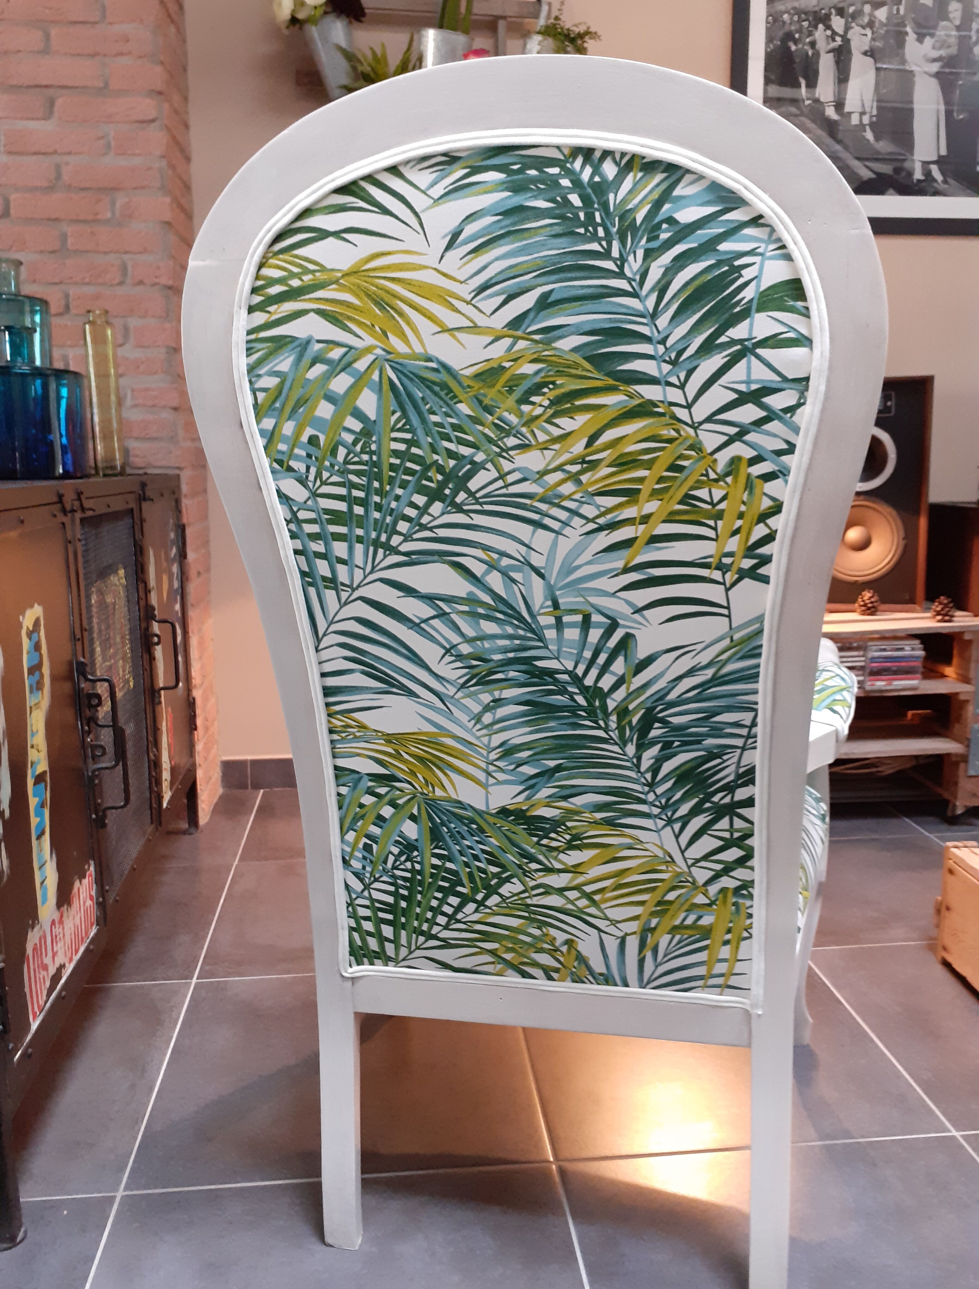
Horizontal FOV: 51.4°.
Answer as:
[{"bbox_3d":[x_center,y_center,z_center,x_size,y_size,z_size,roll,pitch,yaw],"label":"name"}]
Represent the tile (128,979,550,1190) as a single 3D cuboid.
[{"bbox_3d":[-0.196,0.584,1.426,0.503,0.010,0.493,-1,10,-6],"label":"tile"}]

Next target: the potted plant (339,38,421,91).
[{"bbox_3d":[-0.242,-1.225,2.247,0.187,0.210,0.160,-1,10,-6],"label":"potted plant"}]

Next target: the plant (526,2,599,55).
[{"bbox_3d":[0.163,-1.334,2.271,0.171,0.178,0.150,-1,10,-6],"label":"plant"}]

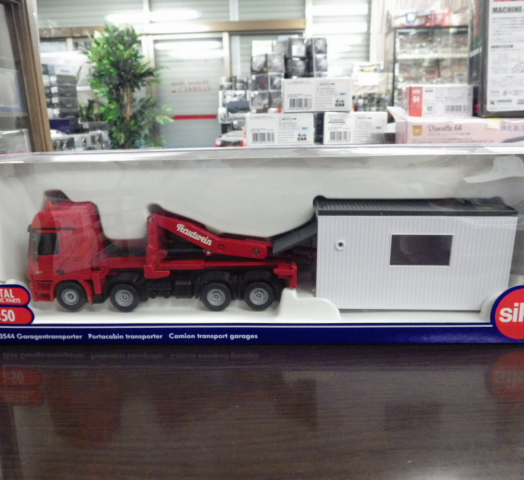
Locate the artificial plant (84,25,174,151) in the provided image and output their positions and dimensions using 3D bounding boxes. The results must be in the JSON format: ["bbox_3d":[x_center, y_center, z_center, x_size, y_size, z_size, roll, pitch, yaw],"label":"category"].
[{"bbox_3d":[-1.196,-1.122,4.759,0.820,1.700,0.800,-1,14,3],"label":"artificial plant"}]

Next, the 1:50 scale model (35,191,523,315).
[{"bbox_3d":[0.003,0.005,0.363,0.330,0.079,0.055,-1,14,3],"label":"1:50 scale model"}]

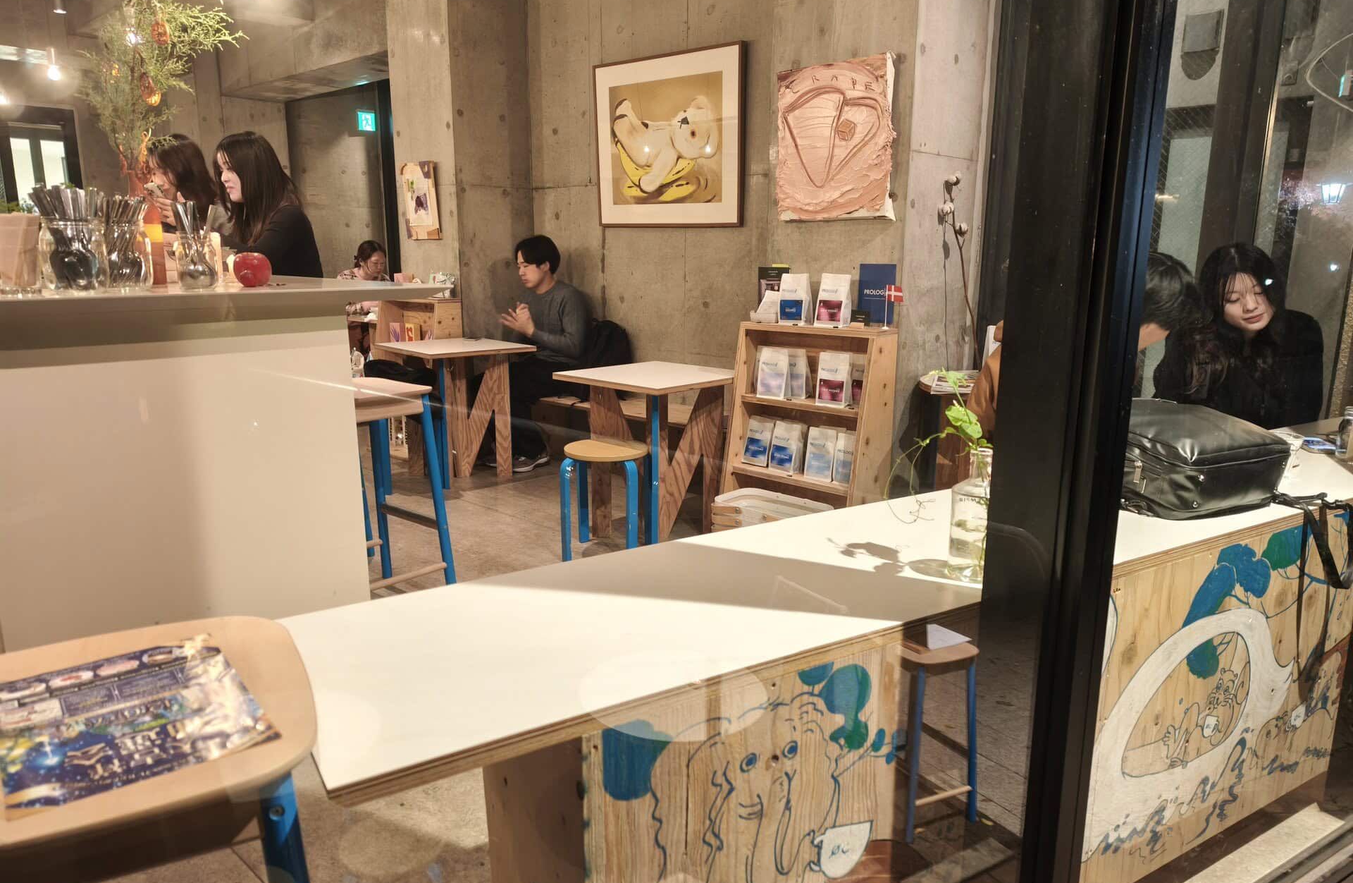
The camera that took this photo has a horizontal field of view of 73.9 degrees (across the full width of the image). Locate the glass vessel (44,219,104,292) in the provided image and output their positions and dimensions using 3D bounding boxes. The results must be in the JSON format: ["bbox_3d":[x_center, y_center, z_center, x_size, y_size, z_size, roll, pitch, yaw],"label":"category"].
[{"bbox_3d":[-1.199,-0.370,1.790,0.112,0.142,0.112,11,16,41],"label":"glass vessel"}]

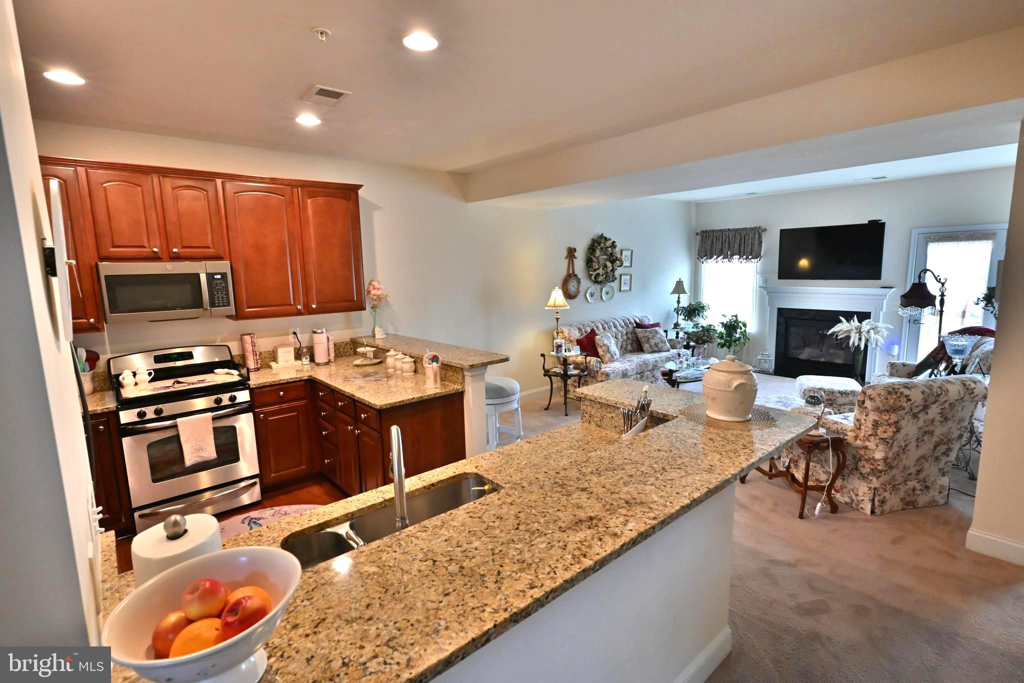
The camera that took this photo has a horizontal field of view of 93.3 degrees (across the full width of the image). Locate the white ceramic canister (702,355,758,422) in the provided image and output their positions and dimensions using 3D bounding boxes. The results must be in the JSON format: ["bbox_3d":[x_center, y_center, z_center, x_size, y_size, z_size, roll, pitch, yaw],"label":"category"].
[{"bbox_3d":[0.923,0.186,2.064,0.245,0.255,0.240,0,9,12],"label":"white ceramic canister"}]

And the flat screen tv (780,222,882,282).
[{"bbox_3d":[4.650,-1.295,7.110,0.070,0.765,1.330,-9,12,-41],"label":"flat screen tv"}]

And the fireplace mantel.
[{"bbox_3d":[4.640,-0.152,7.260,0.230,1.320,1.710,-9,12,-41],"label":"fireplace mantel"}]

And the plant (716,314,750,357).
[{"bbox_3d":[3.553,-0.095,7.758,0.480,0.670,0.500,-9,12,-40],"label":"plant"}]

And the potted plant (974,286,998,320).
[{"bbox_3d":[5.103,-0.371,5.121,0.400,0.480,0.400,-9,12,-40],"label":"potted plant"}]

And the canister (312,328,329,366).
[{"bbox_3d":[-1.691,0.047,4.282,0.130,0.305,0.130,-5,10,-24],"label":"canister"}]

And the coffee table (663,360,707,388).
[{"bbox_3d":[2.333,0.502,6.200,1.080,0.460,0.560,-9,12,-41],"label":"coffee table"}]

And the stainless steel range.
[{"bbox_3d":[-2.381,0.667,3.552,0.760,1.176,0.690,-9,12,-40],"label":"stainless steel range"}]

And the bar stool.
[{"bbox_3d":[-0.147,0.723,4.209,0.460,0.760,0.460,-1,9,0],"label":"bar stool"}]

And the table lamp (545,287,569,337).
[{"bbox_3d":[0.568,-0.273,5.916,0.295,0.780,0.295,-1,9,0],"label":"table lamp"}]

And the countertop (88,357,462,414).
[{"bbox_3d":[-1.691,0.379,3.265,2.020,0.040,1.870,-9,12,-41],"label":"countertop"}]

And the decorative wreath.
[{"bbox_3d":[1.315,-1.193,6.933,0.740,0.730,0.140,-9,12,-40],"label":"decorative wreath"}]

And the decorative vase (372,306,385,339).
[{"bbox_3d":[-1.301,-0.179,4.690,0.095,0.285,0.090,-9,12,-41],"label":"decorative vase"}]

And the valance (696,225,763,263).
[{"bbox_3d":[3.643,-1.605,8.136,0.120,0.570,1.160,-9,12,-40],"label":"valance"}]

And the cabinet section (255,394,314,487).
[{"bbox_3d":[-1.918,0.753,3.949,0.385,0.646,0.500,-9,12,-40],"label":"cabinet section"}]

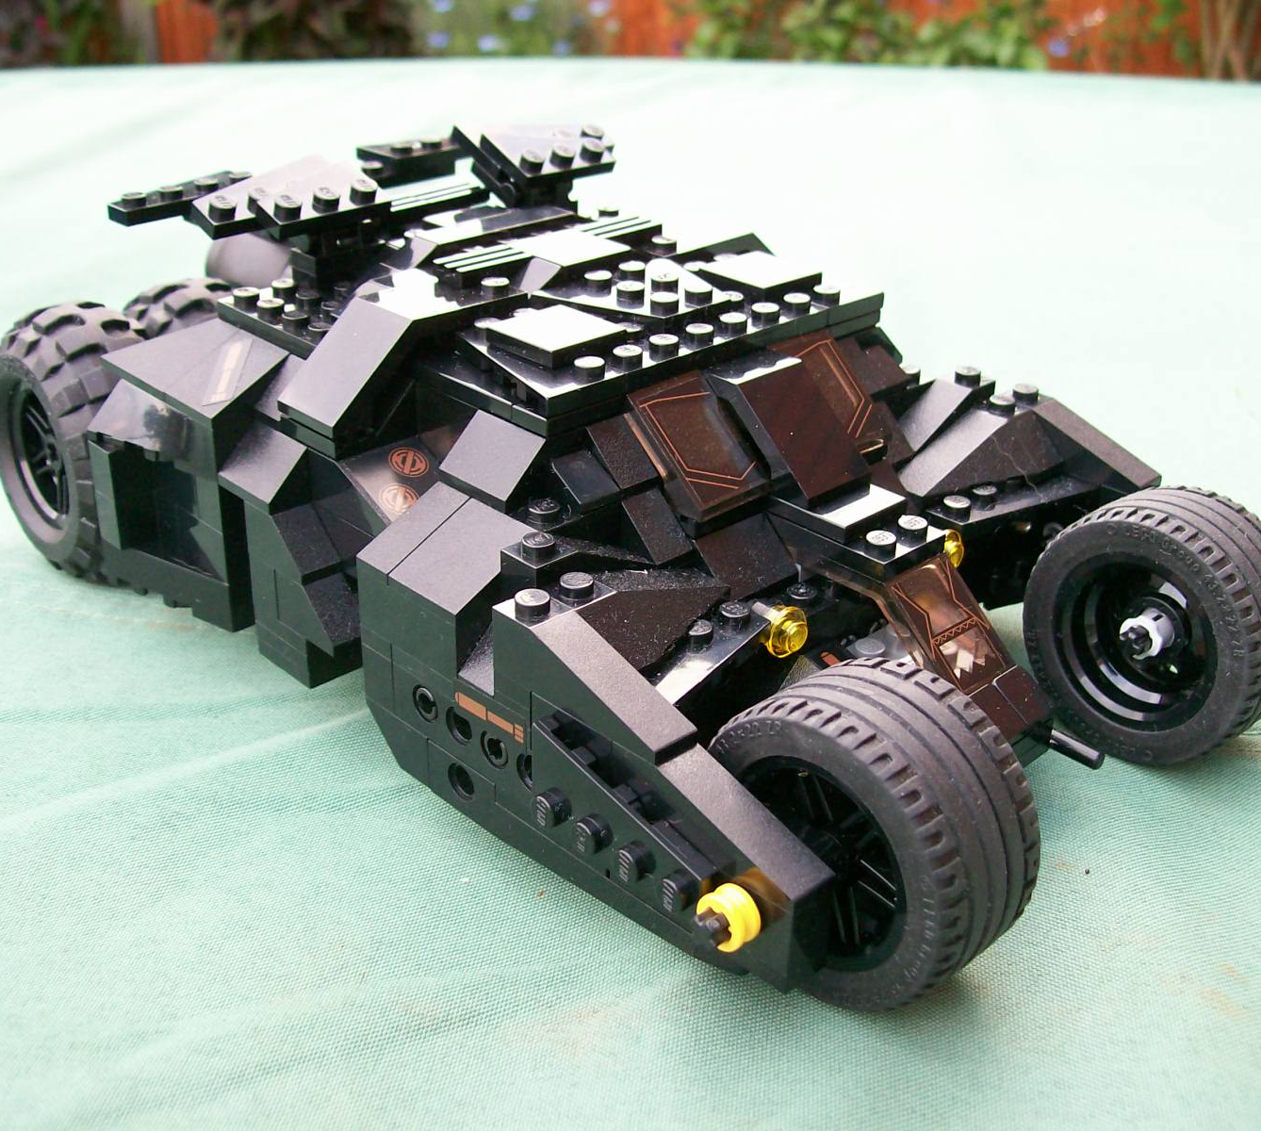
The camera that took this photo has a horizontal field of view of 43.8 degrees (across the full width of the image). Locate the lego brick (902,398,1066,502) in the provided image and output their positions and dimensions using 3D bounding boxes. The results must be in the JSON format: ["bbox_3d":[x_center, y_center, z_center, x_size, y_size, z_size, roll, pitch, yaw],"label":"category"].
[{"bbox_3d":[0.061,-0.019,0.274,0.031,0.010,0.016,-23,36,-38],"label":"lego brick"}]

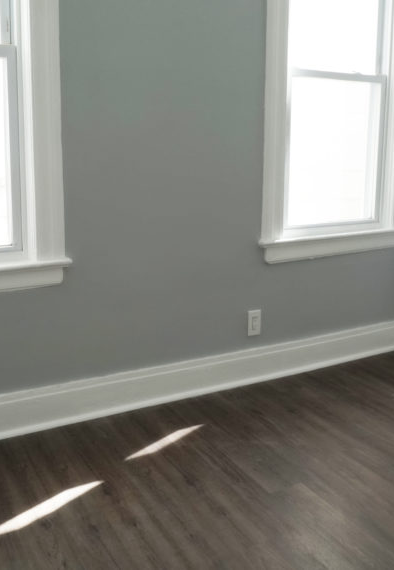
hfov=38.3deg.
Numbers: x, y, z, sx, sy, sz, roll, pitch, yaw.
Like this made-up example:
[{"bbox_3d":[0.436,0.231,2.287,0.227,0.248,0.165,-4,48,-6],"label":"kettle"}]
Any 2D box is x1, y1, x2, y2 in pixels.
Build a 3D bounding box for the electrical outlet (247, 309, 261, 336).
[{"bbox_3d":[0.272,0.181,2.656,0.073,0.122,0.010,-6,13,-30],"label":"electrical outlet"}]

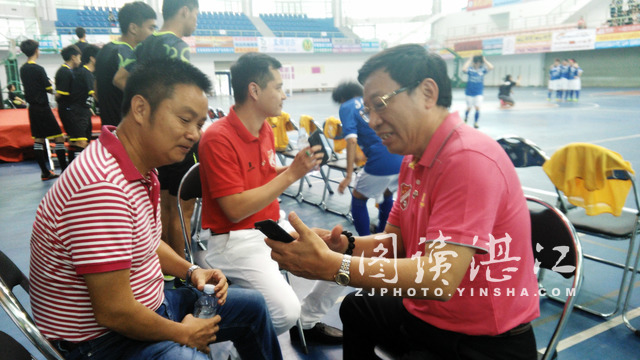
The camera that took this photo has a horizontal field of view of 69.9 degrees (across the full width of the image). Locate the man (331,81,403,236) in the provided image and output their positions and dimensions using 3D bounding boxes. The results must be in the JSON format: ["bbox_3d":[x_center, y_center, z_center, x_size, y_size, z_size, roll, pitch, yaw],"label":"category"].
[{"bbox_3d":[0.326,-0.062,3.081,0.480,1.150,0.620,-12,16,-39],"label":"man"}]

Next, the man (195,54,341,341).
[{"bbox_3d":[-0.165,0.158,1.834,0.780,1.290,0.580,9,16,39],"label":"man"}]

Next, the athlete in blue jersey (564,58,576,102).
[{"bbox_3d":[10.244,-4.085,18.700,0.500,1.700,0.320,6,15,31],"label":"athlete in blue jersey"}]

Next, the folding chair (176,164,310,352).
[{"bbox_3d":[-0.333,0.357,2.008,0.430,0.845,0.460,-12,16,-39],"label":"folding chair"}]

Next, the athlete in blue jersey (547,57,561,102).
[{"bbox_3d":[9.631,-4.129,18.900,0.500,1.700,0.320,6,15,31],"label":"athlete in blue jersey"}]

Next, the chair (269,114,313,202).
[{"bbox_3d":[-0.171,-0.257,4.730,0.460,0.845,0.430,-10,15,-34],"label":"chair"}]

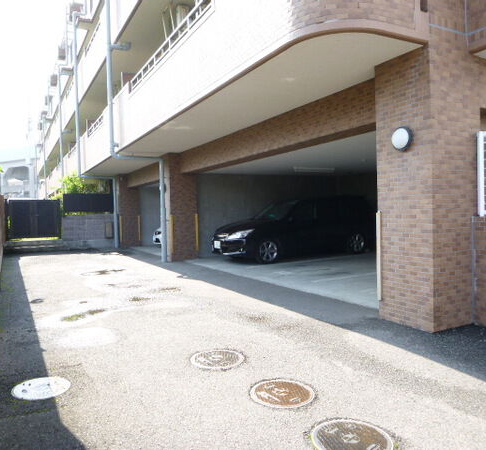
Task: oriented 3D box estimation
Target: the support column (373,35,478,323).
[{"bbox_3d":[2.075,-0.422,4.879,0.790,3.007,0.735,-2,1,-29],"label":"support column"}]

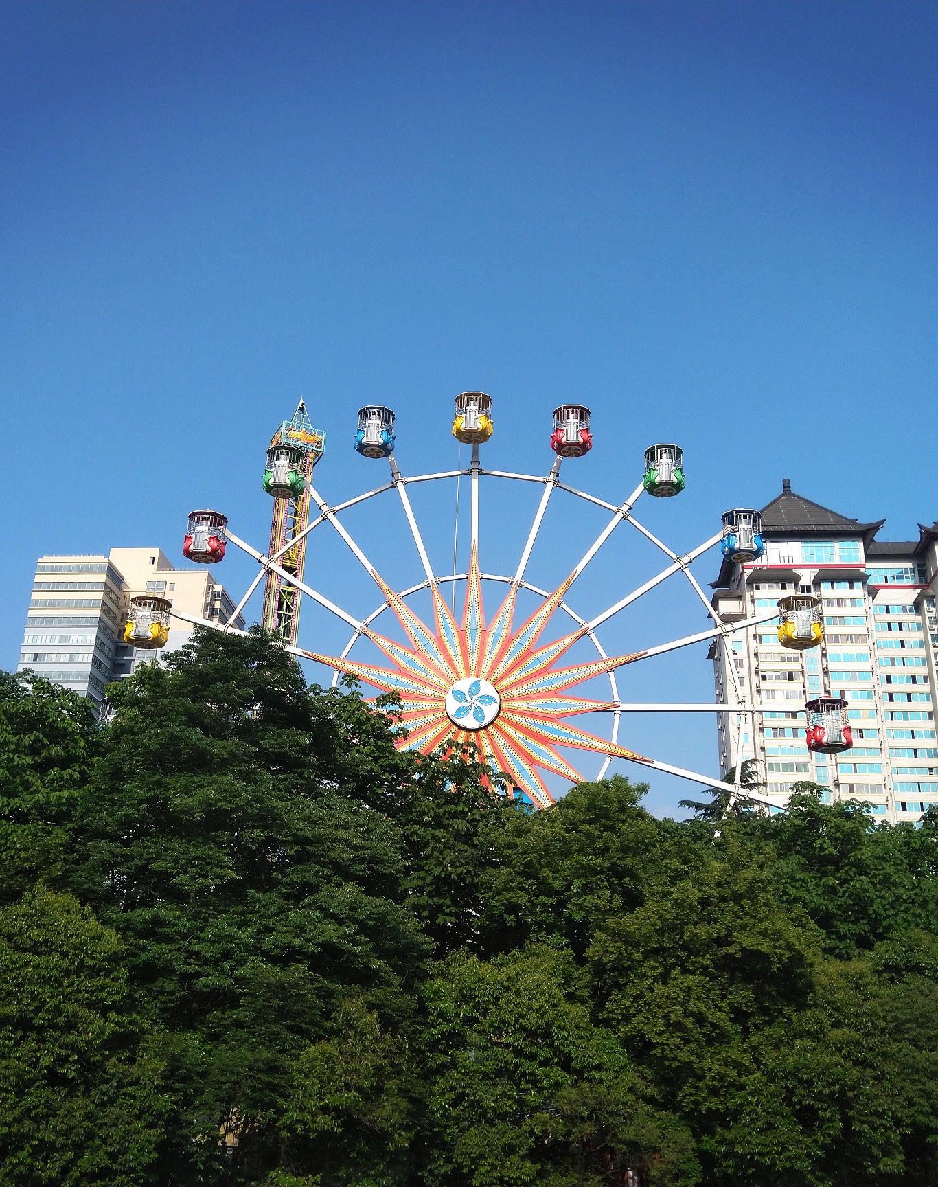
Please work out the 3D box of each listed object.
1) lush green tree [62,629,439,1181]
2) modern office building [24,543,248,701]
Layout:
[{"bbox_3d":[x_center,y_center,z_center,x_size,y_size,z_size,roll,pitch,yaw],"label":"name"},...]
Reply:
[{"bbox_3d":[-7.056,8.955,38.184,11.700,17.000,11.200,0,-23,4],"label":"lush green tree"},{"bbox_3d":[-60.720,39.321,213.098,27.448,97.628,36.660,0,-23,4],"label":"modern office building"}]

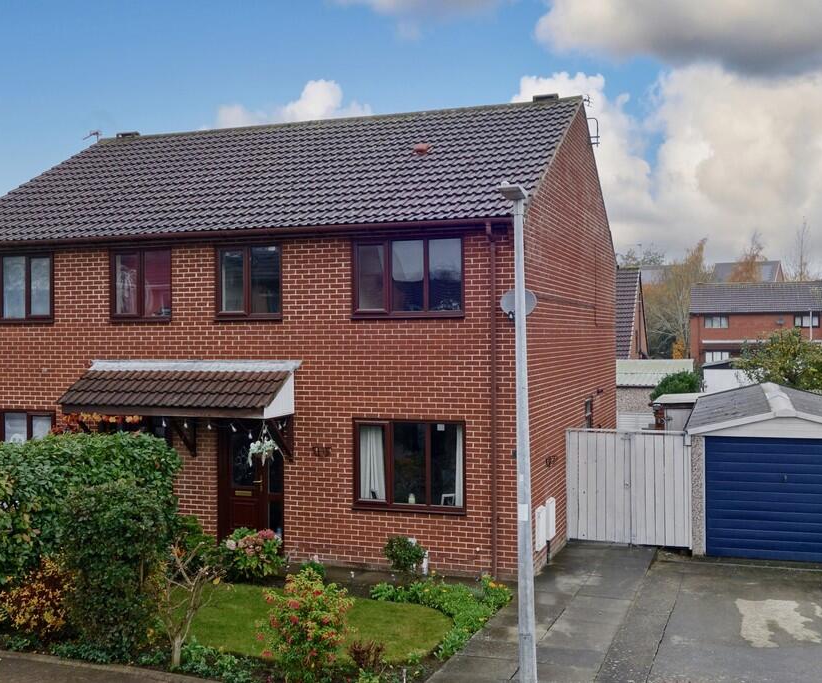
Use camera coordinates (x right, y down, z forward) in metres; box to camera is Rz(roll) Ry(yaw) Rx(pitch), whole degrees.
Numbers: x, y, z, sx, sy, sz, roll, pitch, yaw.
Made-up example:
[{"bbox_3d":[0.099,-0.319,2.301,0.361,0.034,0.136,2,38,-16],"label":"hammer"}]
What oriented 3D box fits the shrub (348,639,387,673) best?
[{"bbox_3d":[-0.469,3.311,8.400,0.400,0.320,0.360,0,0,0],"label":"shrub"}]

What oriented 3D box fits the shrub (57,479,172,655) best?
[{"bbox_3d":[-3.395,2.608,9.150,1.200,1.920,1.100,0,1,20],"label":"shrub"}]

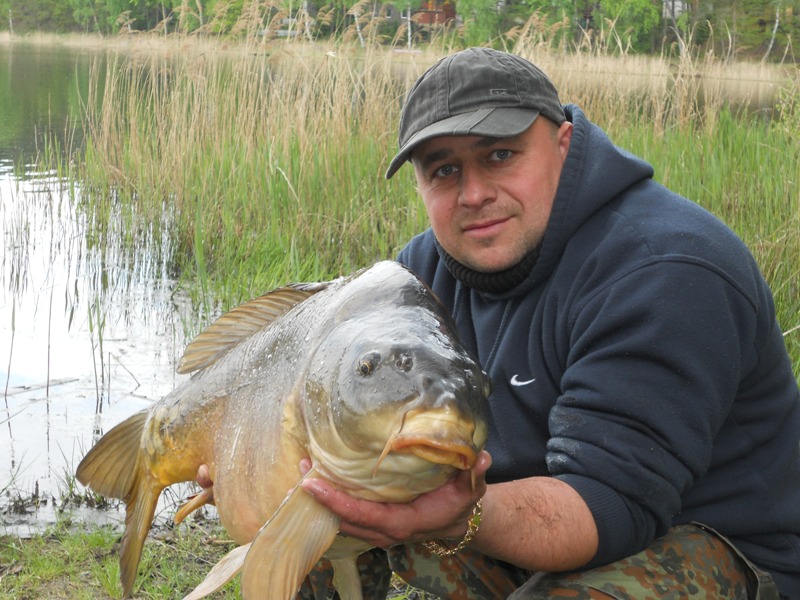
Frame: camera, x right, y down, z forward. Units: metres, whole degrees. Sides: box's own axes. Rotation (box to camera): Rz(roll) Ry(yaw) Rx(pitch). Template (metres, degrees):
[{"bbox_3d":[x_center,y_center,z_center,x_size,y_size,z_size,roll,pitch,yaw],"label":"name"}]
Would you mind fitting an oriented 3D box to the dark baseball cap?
[{"bbox_3d":[0.074,-0.209,1.655,0.185,0.142,0.272,-19,-8,26],"label":"dark baseball cap"}]

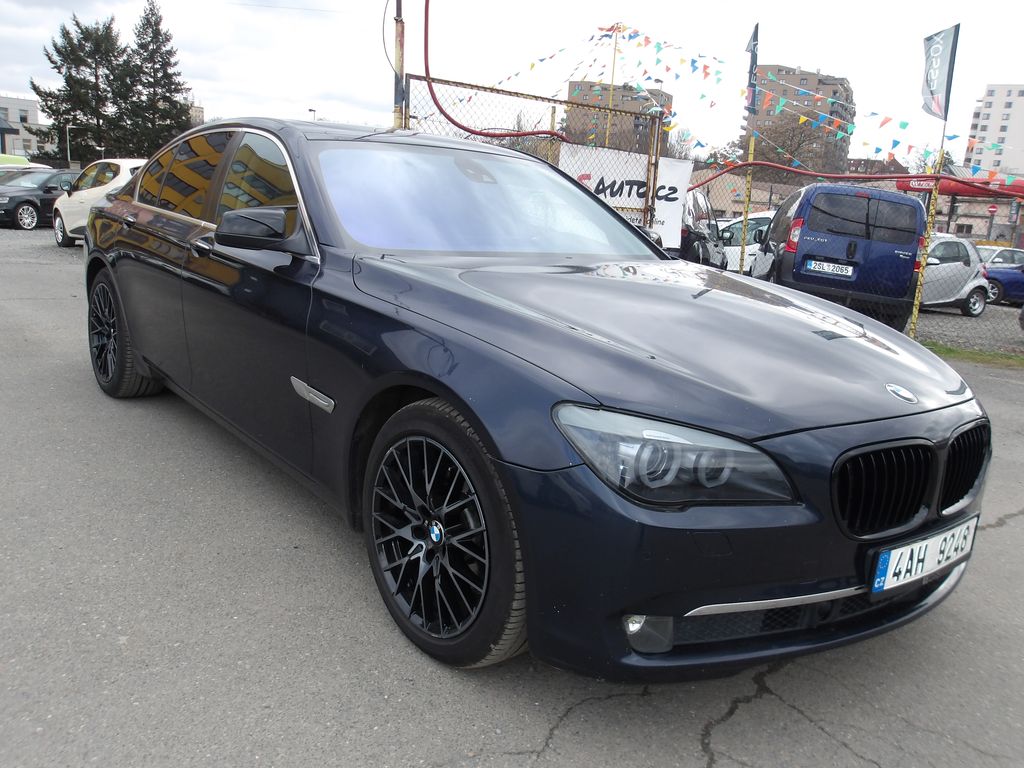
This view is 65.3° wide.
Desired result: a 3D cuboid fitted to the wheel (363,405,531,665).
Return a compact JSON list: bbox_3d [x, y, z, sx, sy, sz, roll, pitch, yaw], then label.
[{"bbox_3d":[-0.141,0.389,2.178,0.245,0.700,0.700,-5,16,-40],"label":"wheel"}]

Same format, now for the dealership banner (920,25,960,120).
[{"bbox_3d":[4.592,-3.345,8.549,0.420,0.987,0.080,8,13,18],"label":"dealership banner"}]

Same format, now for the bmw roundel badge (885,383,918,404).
[{"bbox_3d":[0.972,0.024,1.993,0.082,0.012,0.082,-4,37,-40],"label":"bmw roundel badge"}]

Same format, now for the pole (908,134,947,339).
[{"bbox_3d":[4.632,-1.495,8.912,0.065,2.160,0.065,10,13,26],"label":"pole"}]

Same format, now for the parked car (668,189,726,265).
[{"bbox_3d":[2.177,-1.996,11.376,1.730,1.520,4.000,9,13,21],"label":"parked car"}]

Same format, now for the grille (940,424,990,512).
[{"bbox_3d":[1.161,0.217,2.099,0.370,0.230,0.100,-5,16,-40],"label":"grille"}]

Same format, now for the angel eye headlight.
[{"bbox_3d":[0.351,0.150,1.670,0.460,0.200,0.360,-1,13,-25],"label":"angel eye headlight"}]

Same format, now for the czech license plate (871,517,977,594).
[{"bbox_3d":[1.028,0.408,1.943,0.520,0.110,0.030,-5,16,-40],"label":"czech license plate"}]

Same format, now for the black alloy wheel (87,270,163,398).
[{"bbox_3d":[-2.121,-0.284,4.426,0.255,0.700,0.700,-5,16,-40],"label":"black alloy wheel"}]

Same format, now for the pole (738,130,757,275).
[{"bbox_3d":[2.933,-2.008,10.009,0.055,2.270,0.055,4,13,0],"label":"pole"}]

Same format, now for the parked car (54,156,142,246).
[{"bbox_3d":[-5.840,-2.757,12.679,4.050,1.450,1.730,15,16,41],"label":"parked car"}]

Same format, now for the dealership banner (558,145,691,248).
[{"bbox_3d":[1.252,-2.014,8.675,2.100,1.030,0.040,-7,17,-40],"label":"dealership banner"}]

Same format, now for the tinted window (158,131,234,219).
[{"bbox_3d":[-1.444,-0.956,3.603,0.060,0.406,0.800,22,-2,-42],"label":"tinted window"}]

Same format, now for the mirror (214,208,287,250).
[{"bbox_3d":[-0.865,-0.523,2.664,0.220,0.145,0.150,-5,16,-40],"label":"mirror"}]

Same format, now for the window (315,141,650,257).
[{"bbox_3d":[-0.108,-0.674,3.190,1.500,0.130,0.880,-5,43,-40],"label":"window"}]

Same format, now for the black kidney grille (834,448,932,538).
[{"bbox_3d":[0.874,0.245,1.873,0.325,0.230,0.075,-1,14,-28],"label":"black kidney grille"}]

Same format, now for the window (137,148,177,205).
[{"bbox_3d":[-1.753,-1.041,3.952,0.060,0.326,0.420,22,-2,-42],"label":"window"}]

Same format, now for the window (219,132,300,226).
[{"bbox_3d":[-0.913,-0.750,2.975,0.060,0.440,0.939,22,-2,-42],"label":"window"}]

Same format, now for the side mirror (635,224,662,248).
[{"bbox_3d":[0.644,-0.658,3.784,0.250,0.160,0.170,-5,16,-40],"label":"side mirror"}]

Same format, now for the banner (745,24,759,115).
[{"bbox_3d":[2.743,-3.605,9.127,0.120,0.966,0.360,8,12,15],"label":"banner"}]

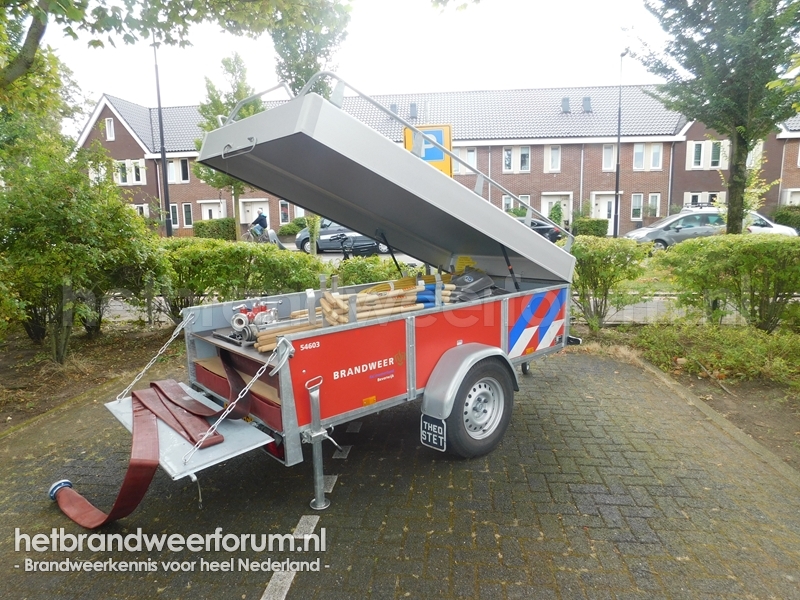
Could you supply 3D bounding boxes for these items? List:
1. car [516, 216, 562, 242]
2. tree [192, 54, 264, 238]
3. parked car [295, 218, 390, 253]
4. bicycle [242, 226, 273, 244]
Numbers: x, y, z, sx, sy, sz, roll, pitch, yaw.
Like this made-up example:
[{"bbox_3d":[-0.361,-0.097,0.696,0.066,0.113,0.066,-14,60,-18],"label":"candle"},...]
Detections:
[{"bbox_3d":[3.680,-2.468,19.900,4.400,1.430,1.780,0,9,10],"label":"car"},{"bbox_3d":[-7.149,-6.464,23.100,3.500,8.720,3.500,0,9,10],"label":"tree"},{"bbox_3d":[-2.000,-2.641,21.000,4.280,1.640,1.750,0,9,10],"label":"parked car"},{"bbox_3d":[-7.239,-3.218,27.000,1.750,1.080,0.600,0,9,10],"label":"bicycle"}]

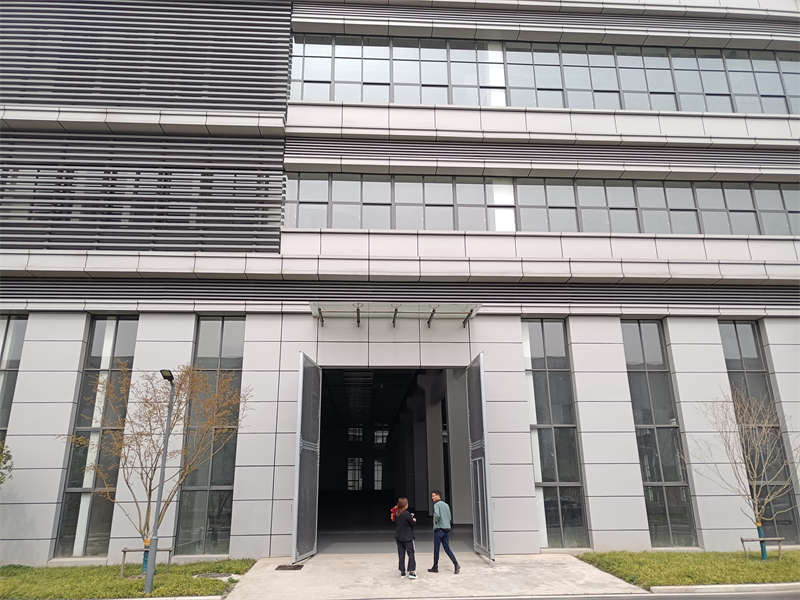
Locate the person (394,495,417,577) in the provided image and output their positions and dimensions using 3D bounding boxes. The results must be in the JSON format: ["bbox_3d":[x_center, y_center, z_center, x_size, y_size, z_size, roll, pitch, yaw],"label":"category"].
[{"bbox_3d":[0.090,5.010,12.714,0.500,1.580,0.450,-2,-18,4],"label":"person"}]

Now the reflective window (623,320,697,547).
[{"bbox_3d":[8.067,3.997,18.878,1.460,7.010,0.180,1,-18,-4],"label":"reflective window"}]

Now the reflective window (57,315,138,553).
[{"bbox_3d":[-8.862,3.840,17.797,1.490,6.960,0.180,1,-18,-4],"label":"reflective window"}]

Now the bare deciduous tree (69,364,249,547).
[{"bbox_3d":[-5.888,3.973,14.541,4.261,4.850,3.600,1,-18,-4],"label":"bare deciduous tree"}]

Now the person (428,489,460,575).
[{"bbox_3d":[0.984,5.148,13.412,0.600,1.730,0.500,-17,-24,41],"label":"person"}]

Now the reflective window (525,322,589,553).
[{"bbox_3d":[4.764,3.956,18.670,1.480,6.990,0.180,1,-18,-4],"label":"reflective window"}]

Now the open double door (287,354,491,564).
[{"bbox_3d":[-0.235,4.314,16.867,5.240,5.400,2.206,1,-18,-4],"label":"open double door"}]

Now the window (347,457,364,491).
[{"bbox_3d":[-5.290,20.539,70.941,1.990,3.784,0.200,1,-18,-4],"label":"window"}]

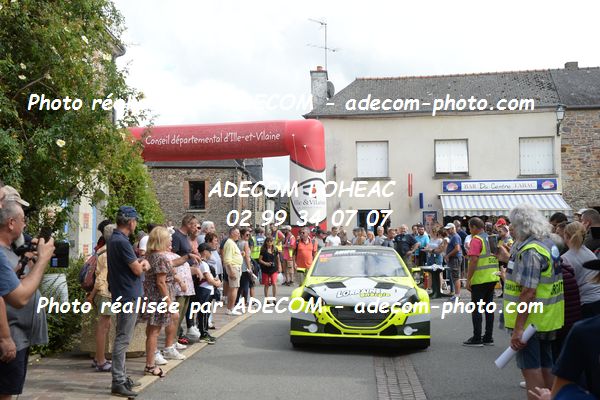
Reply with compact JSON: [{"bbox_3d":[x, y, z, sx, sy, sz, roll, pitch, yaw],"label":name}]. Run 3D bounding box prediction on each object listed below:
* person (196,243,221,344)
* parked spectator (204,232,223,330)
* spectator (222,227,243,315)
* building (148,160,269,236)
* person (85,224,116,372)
[{"bbox_3d":[-1.265,1.279,11.056,0.360,1.390,0.420,0,-2,0],"label":"person"},{"bbox_3d":[-1.350,1.262,12.558,0.310,1.550,0.430,0,-2,9],"label":"parked spectator"},{"bbox_3d":[-1.297,1.368,15.550,0.420,1.700,0.520,-1,-3,16],"label":"spectator"},{"bbox_3d":[-5.400,0.410,43.037,6.000,6.500,11.000,0,-3,-1],"label":"building"},{"bbox_3d":[-2.199,1.072,8.863,0.420,1.620,0.460,0,-2,0],"label":"person"}]

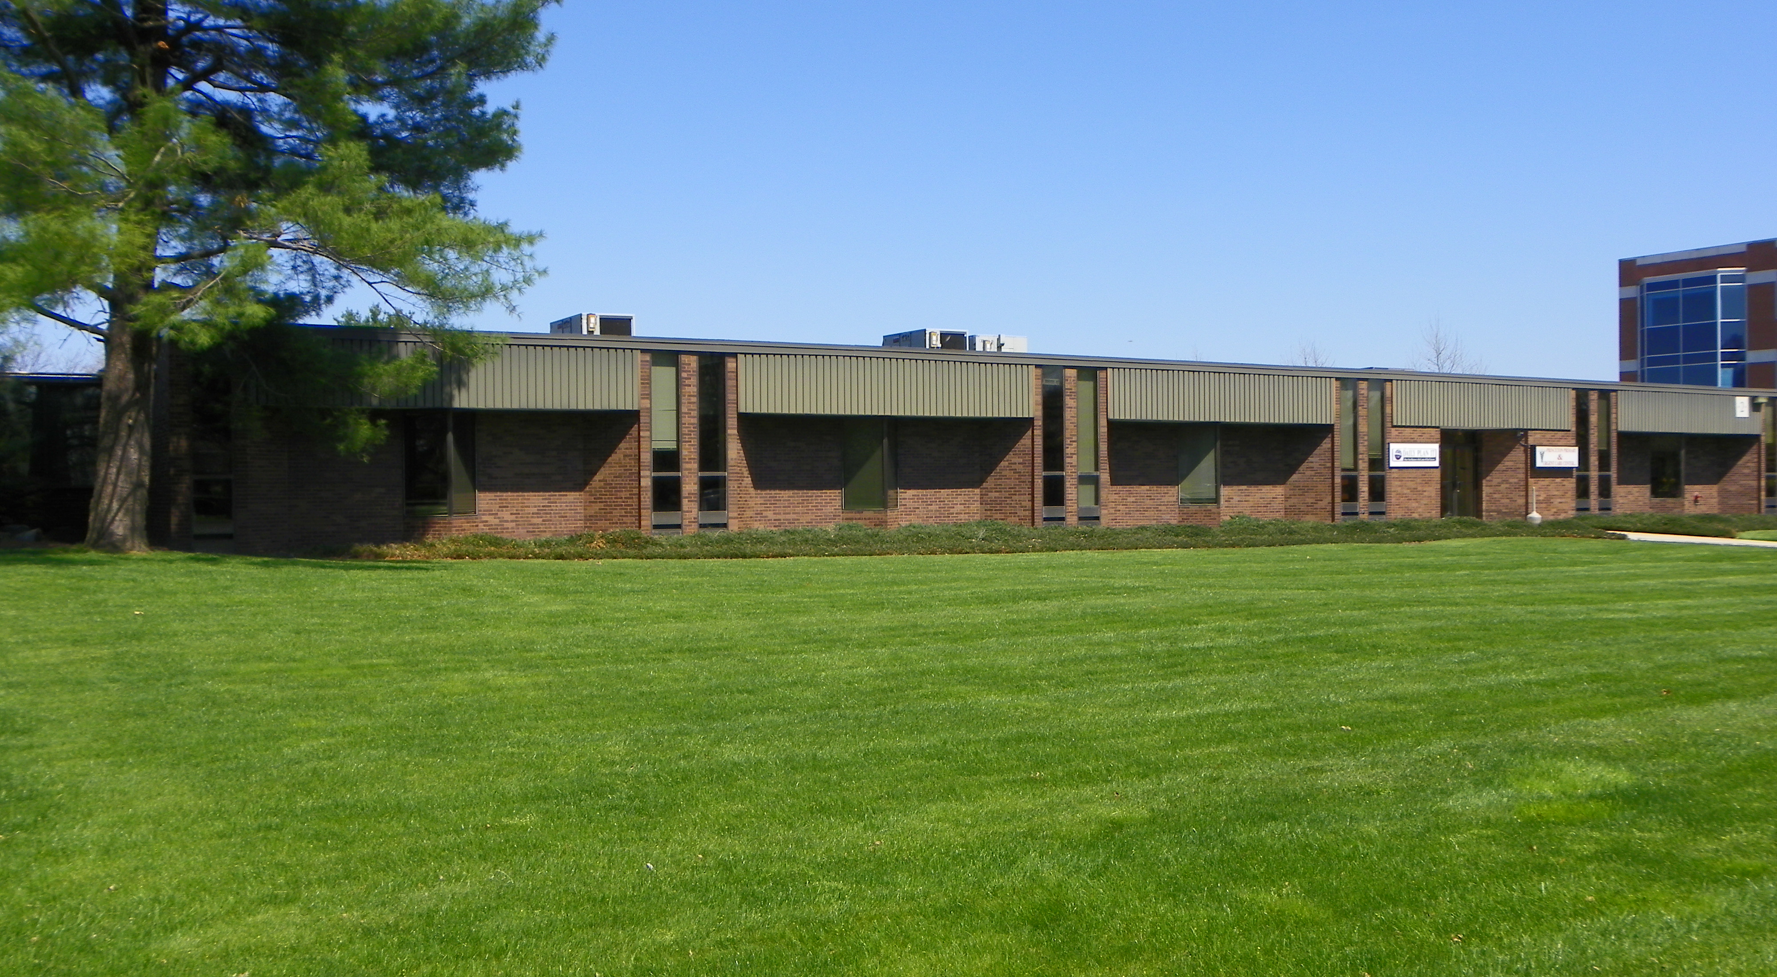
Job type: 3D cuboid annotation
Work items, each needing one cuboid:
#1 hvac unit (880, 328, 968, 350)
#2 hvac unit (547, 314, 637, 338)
[{"bbox_3d":[0.918,-3.319,41.455,1.220,0.930,1.971,0,0,-31],"label":"hvac unit"},{"bbox_3d":[-6.450,-3.228,36.938,1.220,0.930,1.971,0,0,-31],"label":"hvac unit"}]

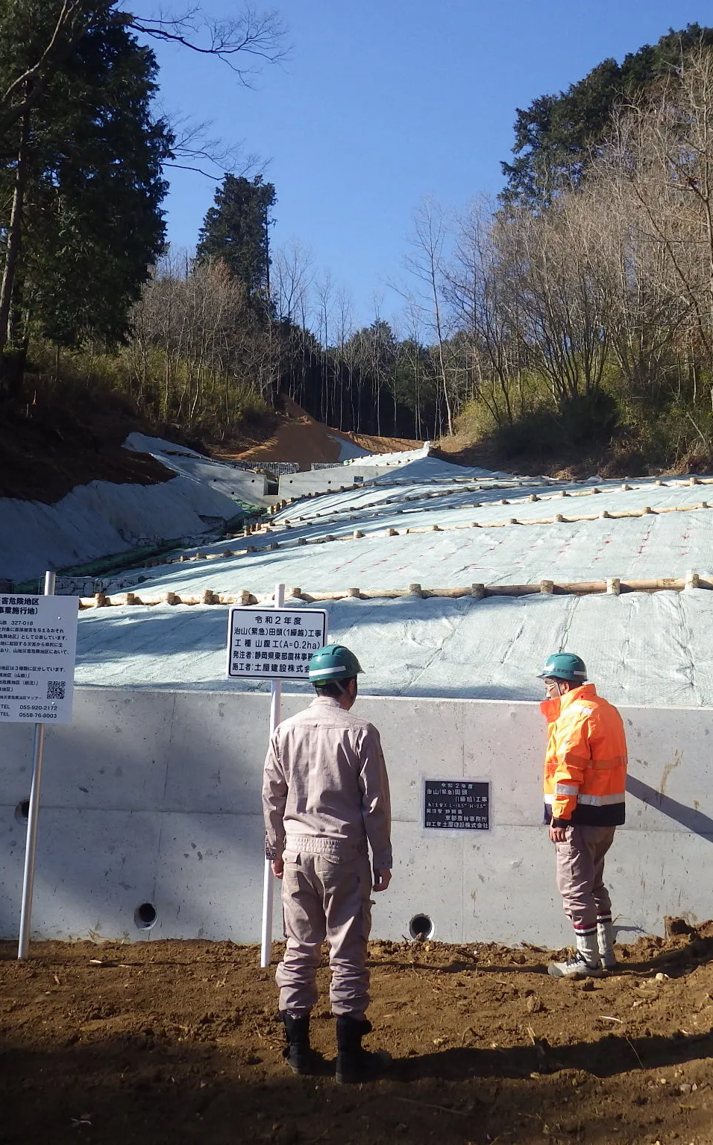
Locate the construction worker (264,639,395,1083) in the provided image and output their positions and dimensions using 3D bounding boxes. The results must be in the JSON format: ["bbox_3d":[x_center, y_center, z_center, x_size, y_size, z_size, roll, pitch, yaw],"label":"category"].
[{"bbox_3d":[-0.119,1.182,4.680,0.520,1.770,0.340,0,-6,20],"label":"construction worker"}]

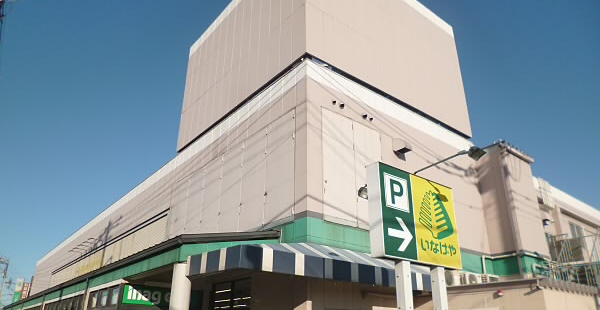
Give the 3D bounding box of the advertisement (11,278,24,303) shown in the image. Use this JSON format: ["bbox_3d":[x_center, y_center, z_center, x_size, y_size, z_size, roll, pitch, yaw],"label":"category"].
[{"bbox_3d":[-25.048,12.514,36.622,0.700,3.000,0.300,18,-29,-34],"label":"advertisement"}]

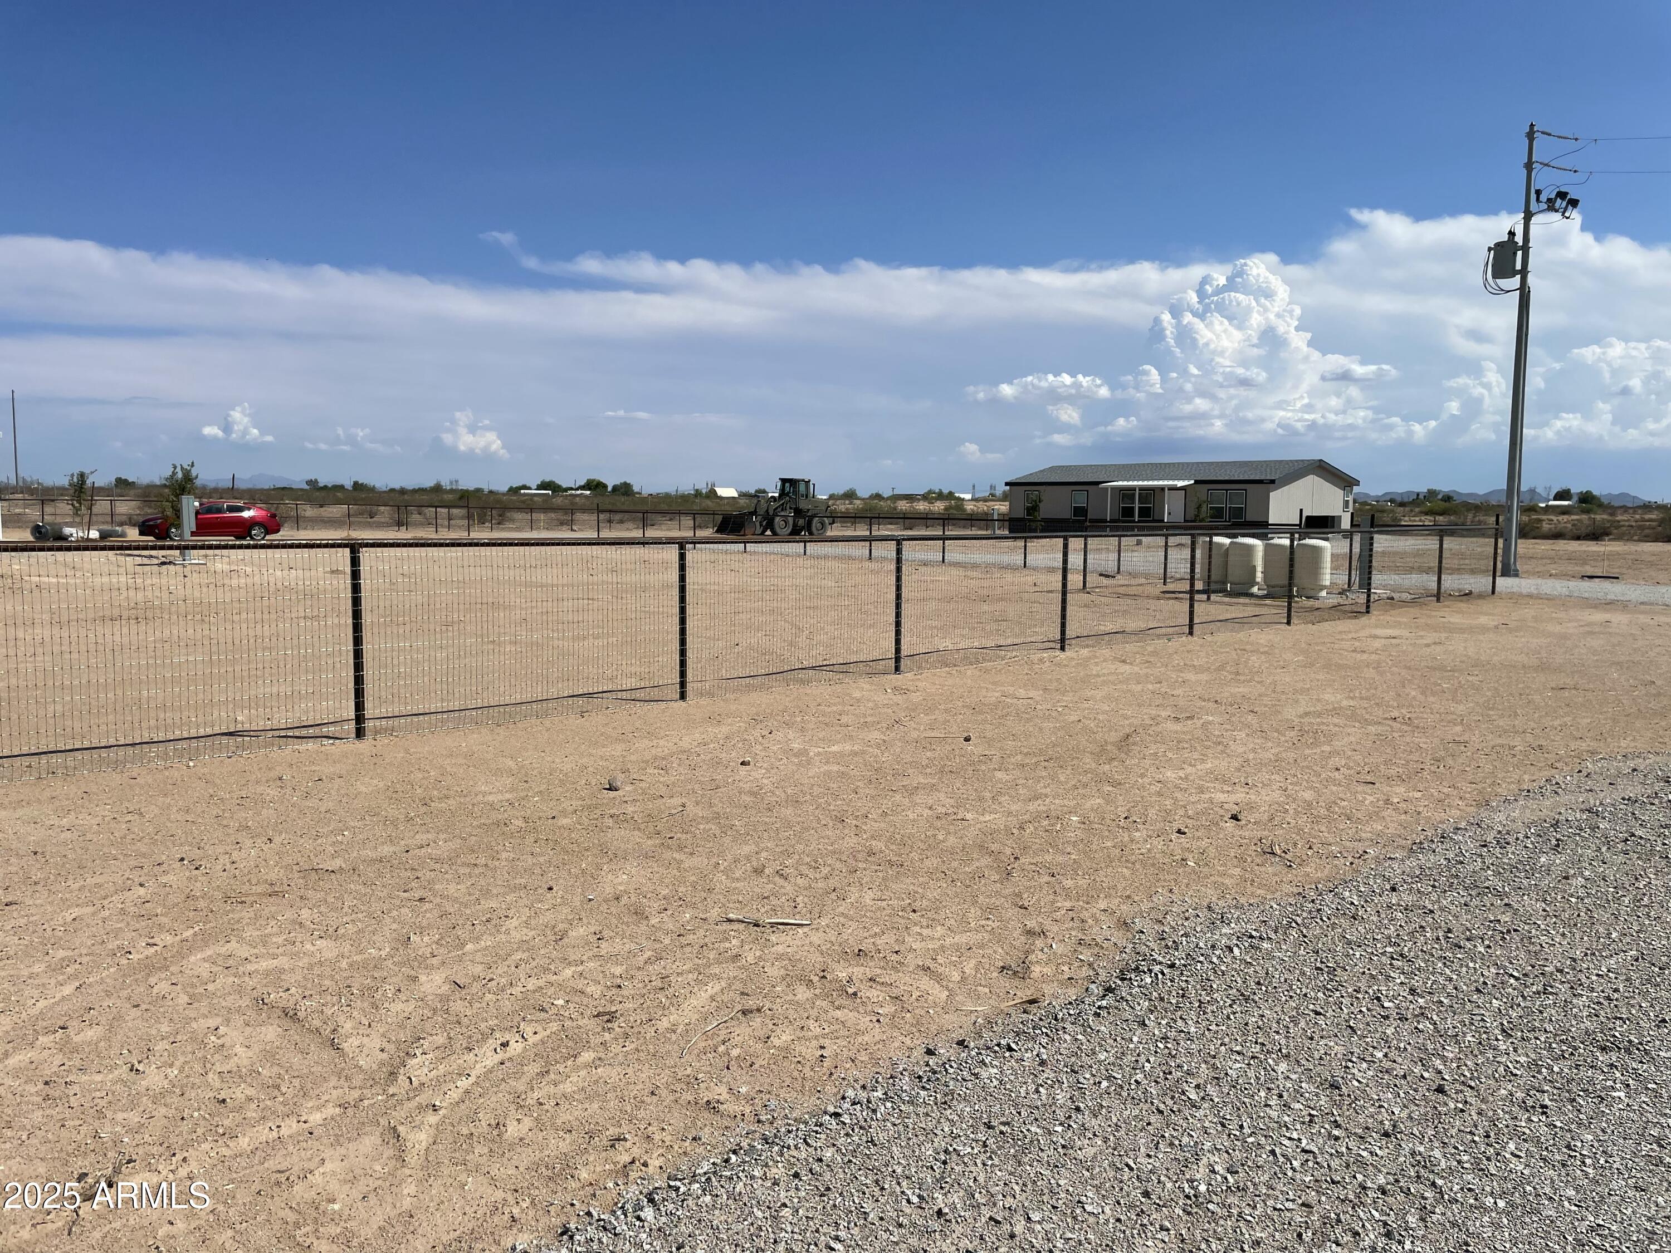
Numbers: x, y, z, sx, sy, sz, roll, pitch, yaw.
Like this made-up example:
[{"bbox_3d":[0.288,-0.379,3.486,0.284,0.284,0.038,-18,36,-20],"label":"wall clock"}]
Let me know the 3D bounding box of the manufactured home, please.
[{"bbox_3d":[19.444,-7.373,72.229,8.760,3.970,17.770,-5,8,-41],"label":"manufactured home"}]

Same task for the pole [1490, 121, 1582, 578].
[{"bbox_3d":[18.257,-7.166,33.008,2.400,11.720,0.900,0,6,0],"label":"pole"}]

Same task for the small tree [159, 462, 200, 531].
[{"bbox_3d":[-18.130,-3.231,34.669,1.100,2.600,1.100,0,6,0],"label":"small tree"}]

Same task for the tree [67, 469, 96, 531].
[{"bbox_3d":[-26.500,-4.272,44.077,1.000,2.440,1.000,0,6,0],"label":"tree"}]

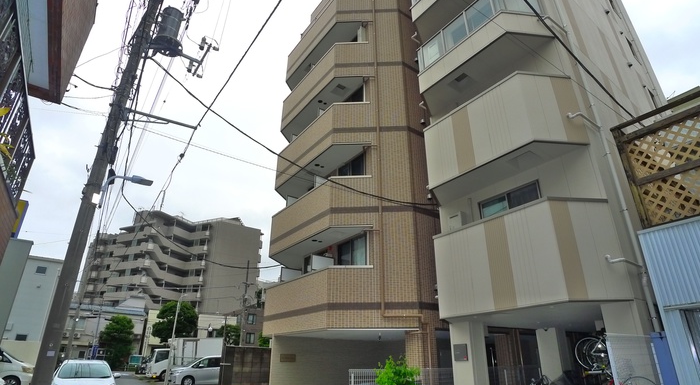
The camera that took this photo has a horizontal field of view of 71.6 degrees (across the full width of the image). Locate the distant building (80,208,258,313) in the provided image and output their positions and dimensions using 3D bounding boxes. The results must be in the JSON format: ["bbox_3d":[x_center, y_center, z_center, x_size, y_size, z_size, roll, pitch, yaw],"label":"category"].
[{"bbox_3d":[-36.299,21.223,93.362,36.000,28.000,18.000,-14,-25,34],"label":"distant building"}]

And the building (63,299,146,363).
[{"bbox_3d":[-23.255,13.585,45.783,7.500,7.200,6.000,12,-24,-29],"label":"building"}]

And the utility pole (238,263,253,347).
[{"bbox_3d":[-8.751,10.518,40.284,0.900,9.800,0.500,11,-23,-25],"label":"utility pole"}]

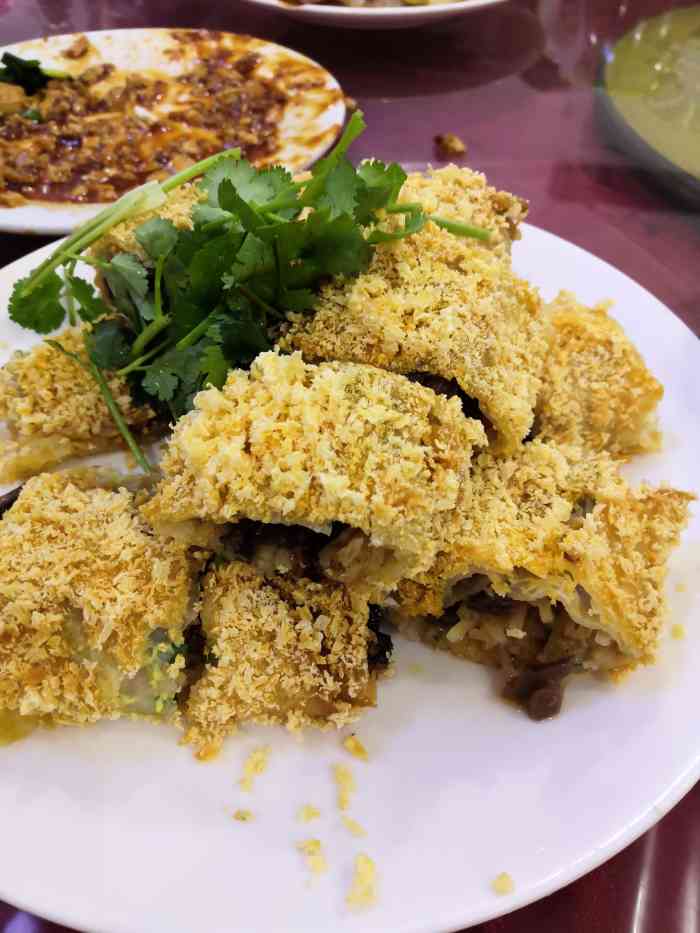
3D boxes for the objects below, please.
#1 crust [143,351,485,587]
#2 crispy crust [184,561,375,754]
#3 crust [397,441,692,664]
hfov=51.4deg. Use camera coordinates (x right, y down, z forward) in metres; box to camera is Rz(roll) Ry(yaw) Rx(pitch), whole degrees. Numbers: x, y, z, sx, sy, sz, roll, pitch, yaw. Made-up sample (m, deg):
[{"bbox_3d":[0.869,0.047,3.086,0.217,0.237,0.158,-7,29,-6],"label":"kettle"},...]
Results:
[{"bbox_3d":[-0.007,0.000,0.160,0.067,0.035,0.043,9,48,8],"label":"crust"},{"bbox_3d":[-0.016,0.034,0.175,0.041,0.035,0.050,-5,48,-4],"label":"crispy crust"},{"bbox_3d":[0.048,0.018,0.187,0.067,0.038,0.048,9,48,8],"label":"crust"}]

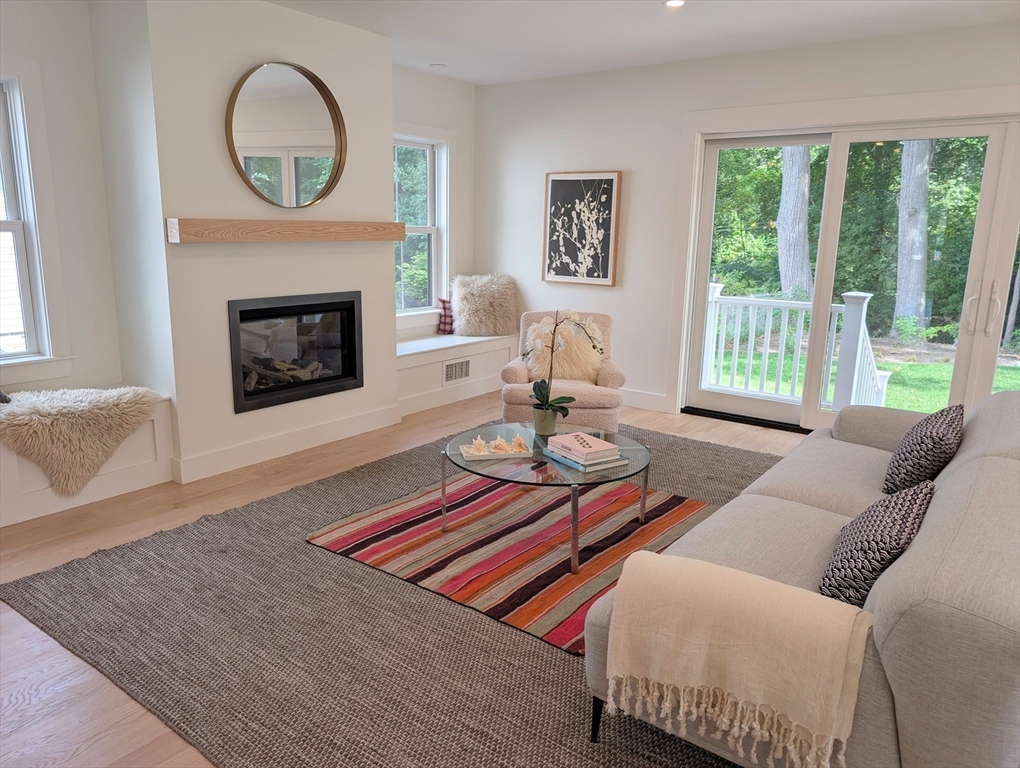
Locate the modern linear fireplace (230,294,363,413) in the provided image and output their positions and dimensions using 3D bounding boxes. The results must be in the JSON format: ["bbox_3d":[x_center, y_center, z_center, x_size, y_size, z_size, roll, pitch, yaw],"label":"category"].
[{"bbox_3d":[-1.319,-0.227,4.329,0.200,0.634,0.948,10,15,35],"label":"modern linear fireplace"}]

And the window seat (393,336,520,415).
[{"bbox_3d":[-0.590,-0.119,5.791,0.520,0.459,1.512,10,15,35],"label":"window seat"}]

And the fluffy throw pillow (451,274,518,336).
[{"bbox_3d":[-0.217,-0.659,6.024,0.530,0.520,0.220,2,0,6],"label":"fluffy throw pillow"}]

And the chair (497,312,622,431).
[{"bbox_3d":[0.382,-0.088,4.935,0.810,0.800,0.820,2,12,6],"label":"chair"}]

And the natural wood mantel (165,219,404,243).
[{"bbox_3d":[-1.196,-0.882,4.099,0.108,0.118,1.554,10,15,35],"label":"natural wood mantel"}]

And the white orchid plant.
[{"bbox_3d":[0.263,-0.101,3.485,0.400,0.520,0.270,1,12,0],"label":"white orchid plant"}]

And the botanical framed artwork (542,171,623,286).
[{"bbox_3d":[0.571,-1.225,5.612,0.683,0.863,0.040,10,15,35],"label":"botanical framed artwork"}]

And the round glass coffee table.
[{"bbox_3d":[0.169,0.481,3.268,0.935,0.385,0.935,1,12,0],"label":"round glass coffee table"}]

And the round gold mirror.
[{"bbox_3d":[-1.228,-1.382,3.974,0.060,0.765,0.765,10,15,35],"label":"round gold mirror"}]

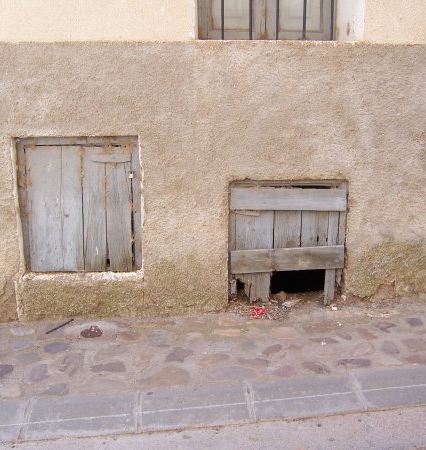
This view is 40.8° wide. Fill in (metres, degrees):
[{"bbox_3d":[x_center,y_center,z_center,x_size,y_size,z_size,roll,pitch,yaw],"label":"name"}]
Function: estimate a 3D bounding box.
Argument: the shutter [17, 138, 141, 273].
[{"bbox_3d":[-0.898,-0.133,3.905,0.822,0.924,0.080,0,11,-3],"label":"shutter"}]

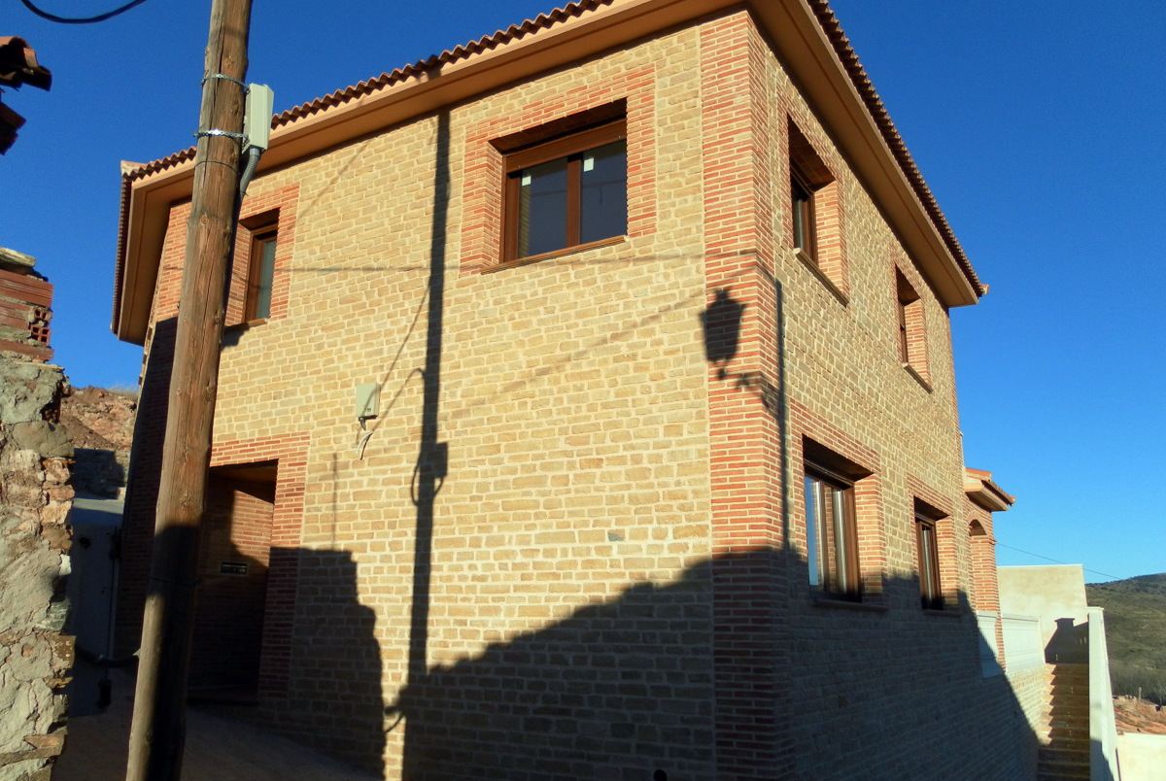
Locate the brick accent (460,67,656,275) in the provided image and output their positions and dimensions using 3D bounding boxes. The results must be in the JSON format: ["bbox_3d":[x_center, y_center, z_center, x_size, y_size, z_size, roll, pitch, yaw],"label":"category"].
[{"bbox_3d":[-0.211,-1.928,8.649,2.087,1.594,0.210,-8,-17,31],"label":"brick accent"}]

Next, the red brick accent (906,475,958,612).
[{"bbox_3d":[4.380,2.007,11.982,0.210,1.534,2.677,-8,-17,30],"label":"red brick accent"}]

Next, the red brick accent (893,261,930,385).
[{"bbox_3d":[4.212,-0.810,12.366,0.210,1.285,1.441,-8,-17,30],"label":"red brick accent"}]

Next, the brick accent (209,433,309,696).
[{"bbox_3d":[-3.538,1.811,9.818,1.988,2.588,0.250,-8,-17,31],"label":"brick accent"}]

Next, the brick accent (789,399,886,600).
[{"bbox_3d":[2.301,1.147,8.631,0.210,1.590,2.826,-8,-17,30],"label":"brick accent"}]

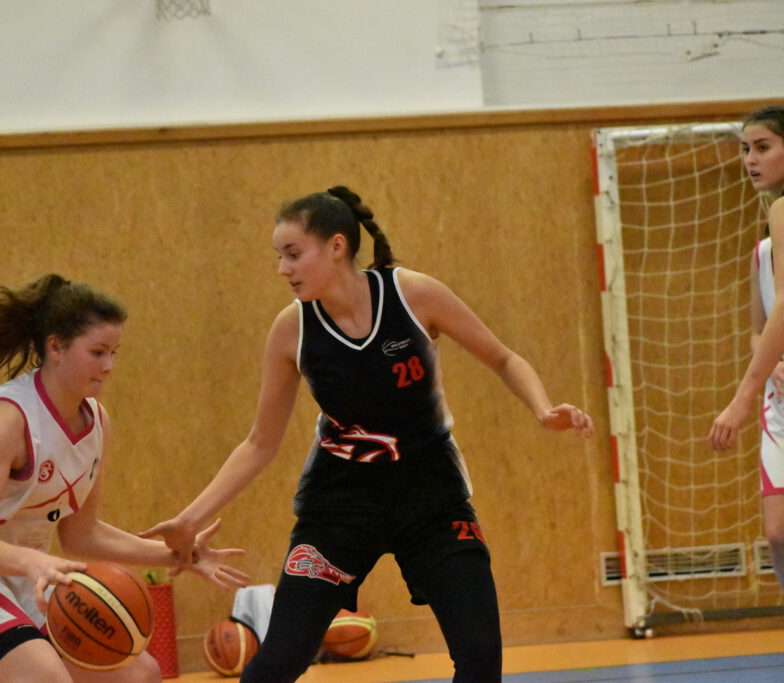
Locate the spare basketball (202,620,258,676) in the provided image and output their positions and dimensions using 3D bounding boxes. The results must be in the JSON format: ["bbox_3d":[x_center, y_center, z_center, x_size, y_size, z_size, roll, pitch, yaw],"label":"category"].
[{"bbox_3d":[-0.645,1.245,17.000,0.236,0.236,0.236,-4,-1,0],"label":"spare basketball"}]

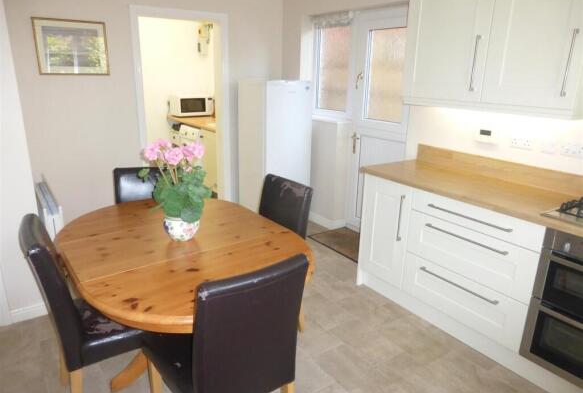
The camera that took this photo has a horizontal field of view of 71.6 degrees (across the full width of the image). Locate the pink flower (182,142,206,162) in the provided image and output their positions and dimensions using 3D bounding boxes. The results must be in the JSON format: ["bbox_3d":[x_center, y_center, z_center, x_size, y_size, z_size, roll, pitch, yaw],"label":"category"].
[{"bbox_3d":[-0.471,-0.211,1.942,0.108,0.095,0.100,-3,18,-13],"label":"pink flower"}]

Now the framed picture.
[{"bbox_3d":[-1.778,-1.212,3.301,0.523,0.424,0.020,-10,20,-34],"label":"framed picture"}]

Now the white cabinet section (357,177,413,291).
[{"bbox_3d":[0.632,0.238,2.801,0.050,0.725,0.405,-11,21,-34],"label":"white cabinet section"}]

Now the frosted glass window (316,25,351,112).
[{"bbox_3d":[0.423,-1.285,4.106,0.060,0.870,0.580,-11,21,-34],"label":"frosted glass window"}]

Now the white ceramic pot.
[{"bbox_3d":[-0.554,0.146,2.031,0.180,0.125,0.180,-3,17,-15],"label":"white ceramic pot"}]

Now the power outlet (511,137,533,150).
[{"bbox_3d":[1.474,-0.341,2.586,0.012,0.086,0.146,-10,20,-34],"label":"power outlet"}]

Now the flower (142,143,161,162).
[{"bbox_3d":[-0.679,-0.213,1.960,0.085,0.085,0.085,-4,18,-19],"label":"flower"}]

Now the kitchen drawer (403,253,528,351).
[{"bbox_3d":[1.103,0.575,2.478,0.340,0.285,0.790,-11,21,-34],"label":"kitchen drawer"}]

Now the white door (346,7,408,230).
[{"bbox_3d":[0.836,-0.586,3.711,0.070,2.100,0.820,-11,21,-34],"label":"white door"}]

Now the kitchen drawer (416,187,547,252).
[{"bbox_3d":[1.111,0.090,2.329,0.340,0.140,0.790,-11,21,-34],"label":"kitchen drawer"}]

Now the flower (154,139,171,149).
[{"bbox_3d":[-0.637,-0.258,2.000,0.082,0.065,0.082,-4,18,-17],"label":"flower"}]

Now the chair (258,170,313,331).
[{"bbox_3d":[-0.226,0.390,2.453,0.565,0.947,0.415,-11,21,-34],"label":"chair"}]

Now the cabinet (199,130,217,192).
[{"bbox_3d":[-0.734,-0.431,5.062,0.570,0.780,0.600,-11,21,-34],"label":"cabinet"}]

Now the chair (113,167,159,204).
[{"bbox_3d":[-0.907,0.325,2.609,0.420,0.940,0.550,-3,17,-16],"label":"chair"}]

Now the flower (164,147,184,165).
[{"bbox_3d":[-0.556,-0.195,1.920,0.095,0.088,0.092,-3,17,-16],"label":"flower"}]

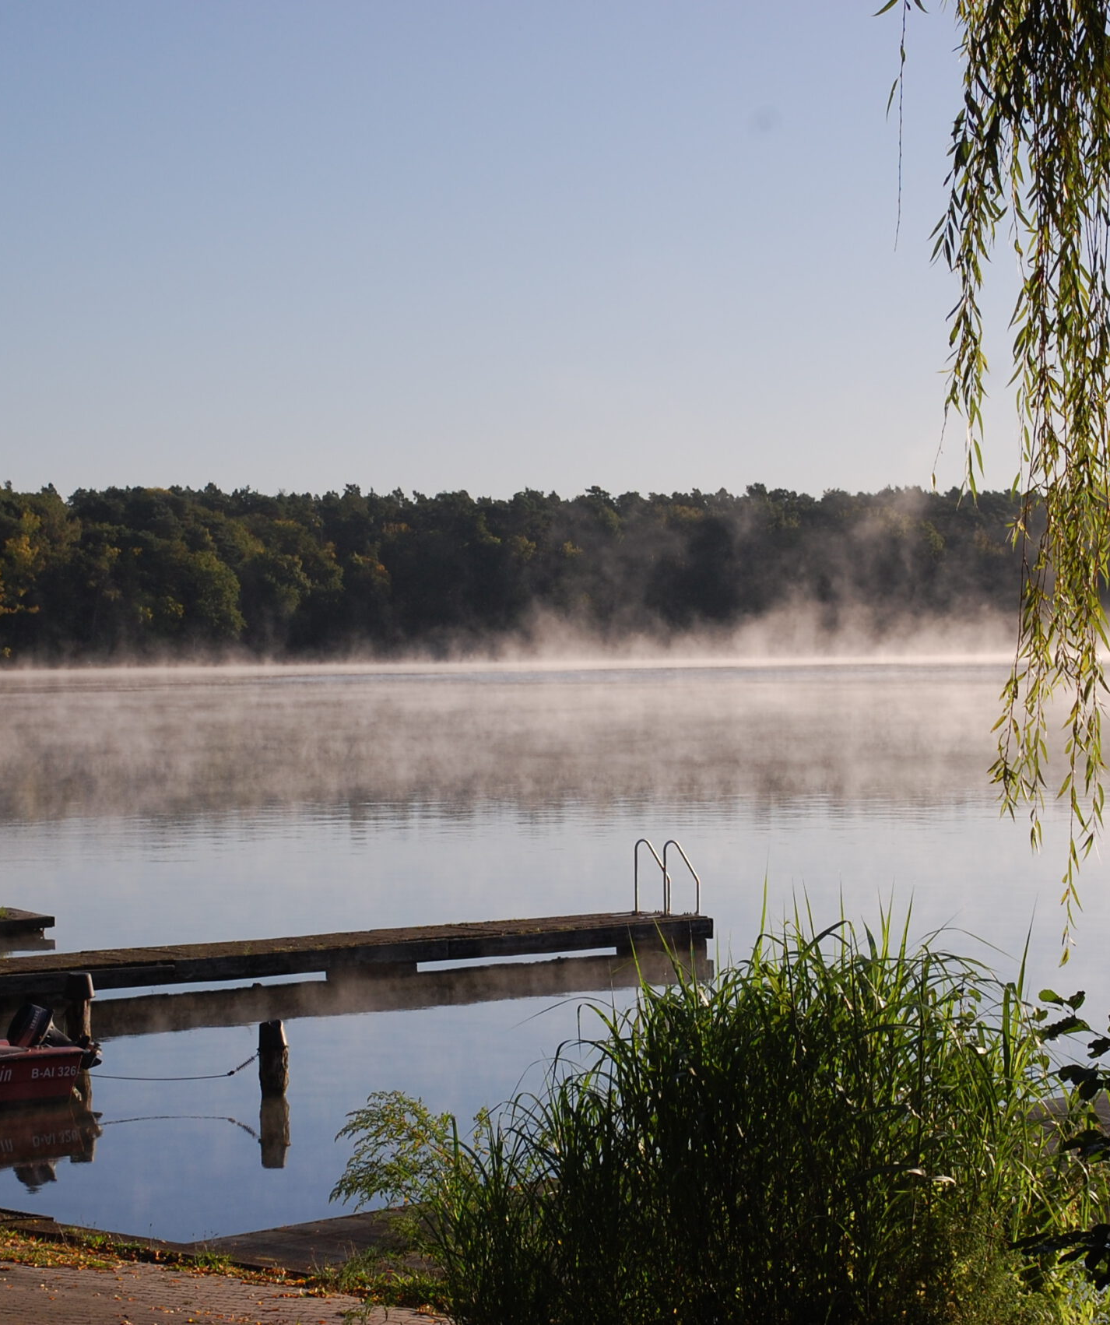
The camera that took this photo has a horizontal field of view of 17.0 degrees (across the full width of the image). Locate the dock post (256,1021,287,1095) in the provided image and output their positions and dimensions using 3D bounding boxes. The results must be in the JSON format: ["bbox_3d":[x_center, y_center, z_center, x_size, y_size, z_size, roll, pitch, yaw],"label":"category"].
[{"bbox_3d":[-2.459,3.462,32.353,0.250,0.670,0.250,-1,0,0],"label":"dock post"}]

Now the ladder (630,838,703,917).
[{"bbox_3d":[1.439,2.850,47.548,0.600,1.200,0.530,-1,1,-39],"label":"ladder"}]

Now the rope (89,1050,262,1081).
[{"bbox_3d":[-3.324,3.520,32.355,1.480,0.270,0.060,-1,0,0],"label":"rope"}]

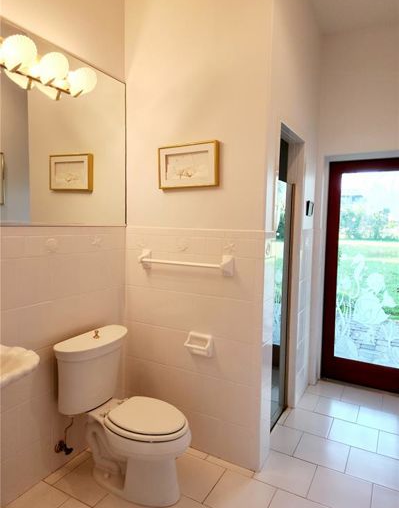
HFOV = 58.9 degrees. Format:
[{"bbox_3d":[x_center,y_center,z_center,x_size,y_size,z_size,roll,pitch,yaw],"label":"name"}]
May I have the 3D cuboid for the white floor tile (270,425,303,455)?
[{"bbox_3d":[0.571,1.258,2.391,0.193,0.012,0.305,4,5,29],"label":"white floor tile"}]

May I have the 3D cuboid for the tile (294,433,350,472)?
[{"bbox_3d":[0.789,1.272,2.272,0.305,0.012,0.305,4,5,29],"label":"tile"}]

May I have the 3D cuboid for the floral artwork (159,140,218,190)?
[{"bbox_3d":[-0.069,-0.531,2.141,0.400,0.249,0.038,4,5,29],"label":"floral artwork"}]

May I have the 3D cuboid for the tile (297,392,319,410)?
[{"bbox_3d":[0.897,1.220,2.908,0.136,0.012,0.305,4,5,29],"label":"tile"}]

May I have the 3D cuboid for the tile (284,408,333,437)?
[{"bbox_3d":[0.808,1.244,2.609,0.305,0.012,0.305,4,5,29],"label":"tile"}]

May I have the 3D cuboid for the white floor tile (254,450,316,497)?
[{"bbox_3d":[0.510,1.284,2.077,0.295,0.012,0.305,4,5,29],"label":"white floor tile"}]

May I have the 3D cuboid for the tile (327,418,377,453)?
[{"bbox_3d":[1.075,1.260,2.462,0.305,0.012,0.305,4,5,29],"label":"tile"}]

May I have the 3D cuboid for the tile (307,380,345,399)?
[{"bbox_3d":[1.115,1.205,3.135,0.294,0.012,0.305,4,5,29],"label":"tile"}]

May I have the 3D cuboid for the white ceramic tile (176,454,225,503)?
[{"bbox_3d":[-0.046,1.278,2.035,0.305,0.012,0.305,4,5,29],"label":"white ceramic tile"}]

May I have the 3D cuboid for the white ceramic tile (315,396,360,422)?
[{"bbox_3d":[1.089,1.232,2.802,0.305,0.012,0.305,4,5,29],"label":"white ceramic tile"}]

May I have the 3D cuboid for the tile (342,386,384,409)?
[{"bbox_3d":[1.377,1.221,2.991,0.305,0.012,0.305,4,5,29],"label":"tile"}]

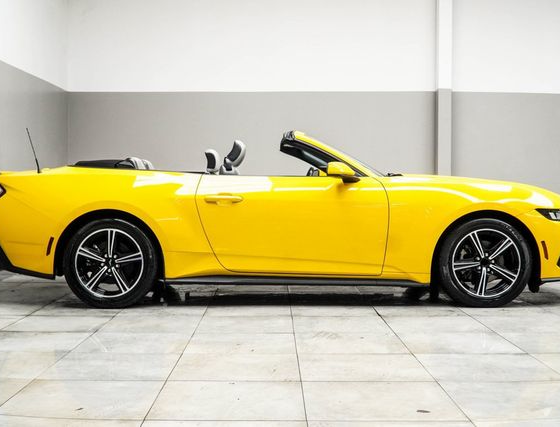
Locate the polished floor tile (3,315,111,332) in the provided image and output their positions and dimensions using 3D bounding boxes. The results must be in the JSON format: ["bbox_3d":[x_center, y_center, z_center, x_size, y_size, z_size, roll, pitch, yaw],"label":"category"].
[{"bbox_3d":[-1.413,0.708,4.203,0.600,0.010,0.530,0,2,0],"label":"polished floor tile"}]

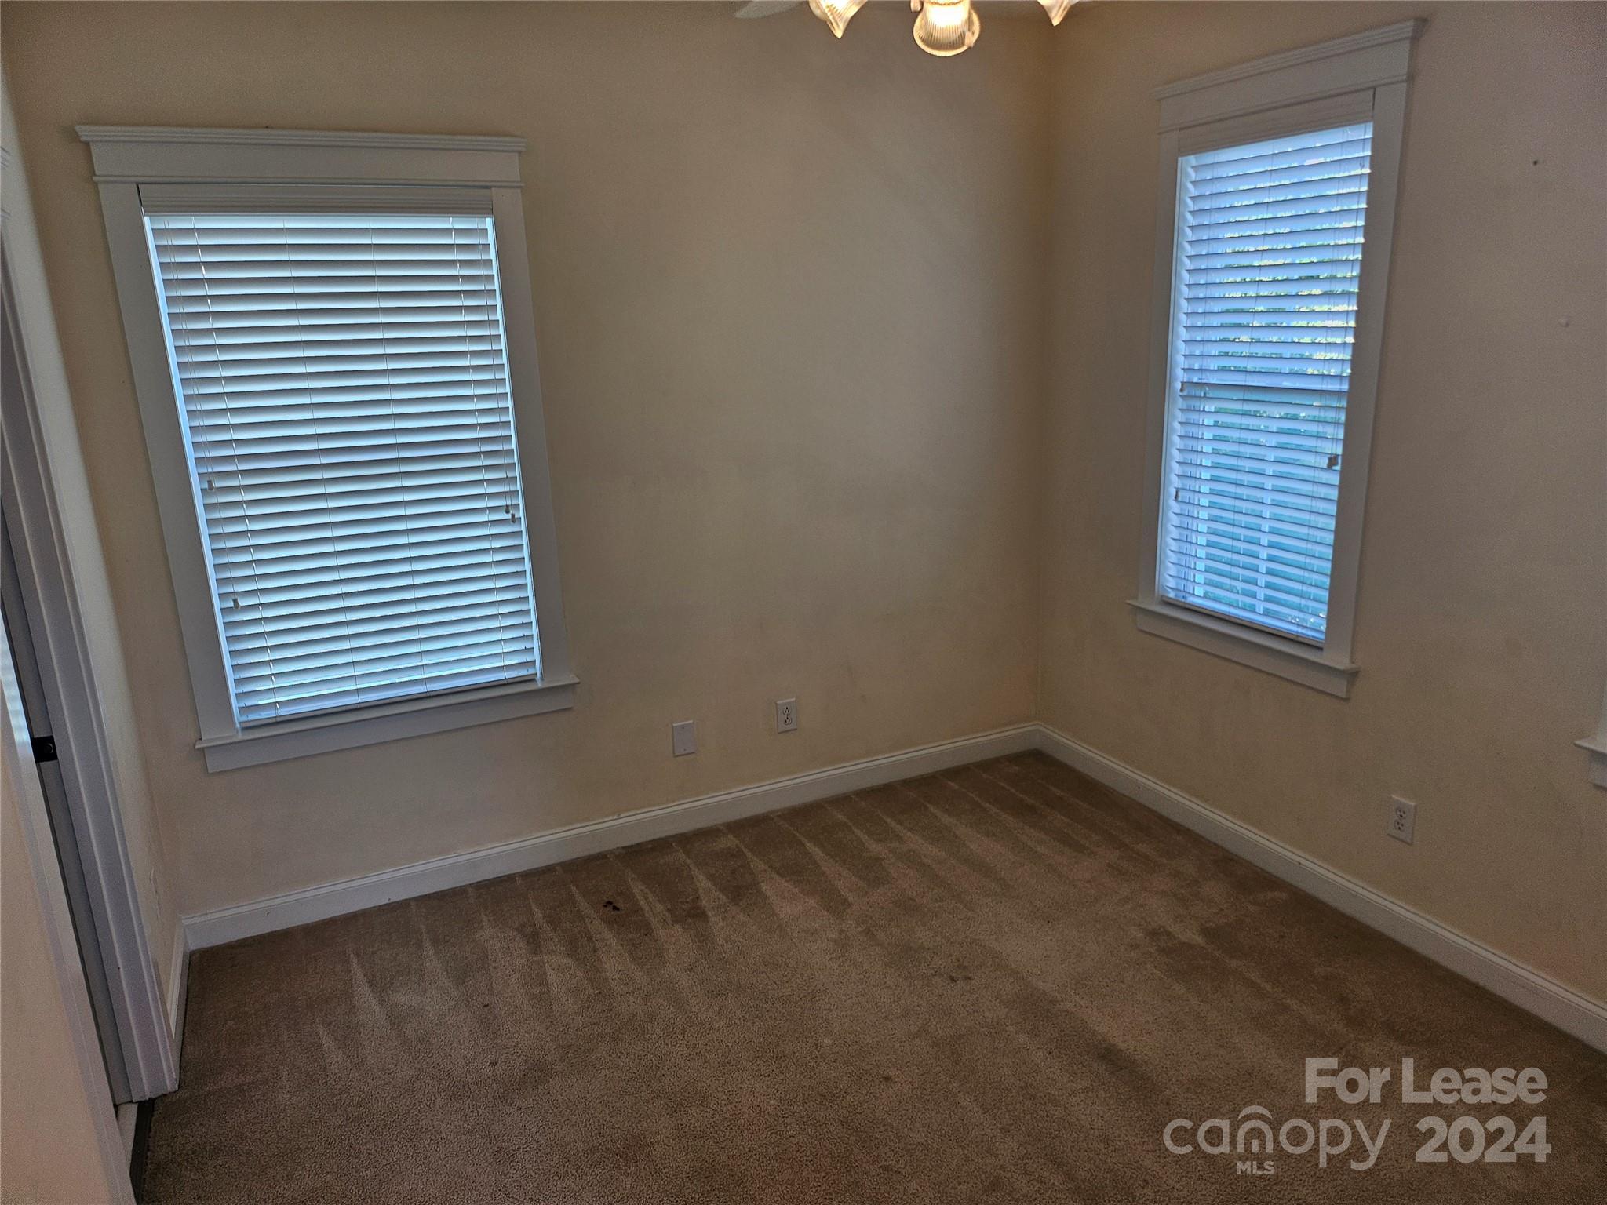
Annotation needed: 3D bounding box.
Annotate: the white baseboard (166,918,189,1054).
[{"bbox_3d":[-1.735,1.071,3.096,0.017,0.113,0.610,-9,16,-24],"label":"white baseboard"}]

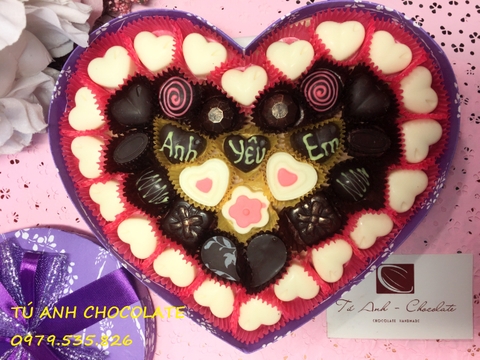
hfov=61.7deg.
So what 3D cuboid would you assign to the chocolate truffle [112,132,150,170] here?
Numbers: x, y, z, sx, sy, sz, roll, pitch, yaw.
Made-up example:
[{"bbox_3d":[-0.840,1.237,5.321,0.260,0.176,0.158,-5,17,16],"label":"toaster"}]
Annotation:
[{"bbox_3d":[-0.061,-0.018,0.230,0.024,0.014,0.015,-36,93,2],"label":"chocolate truffle"}]

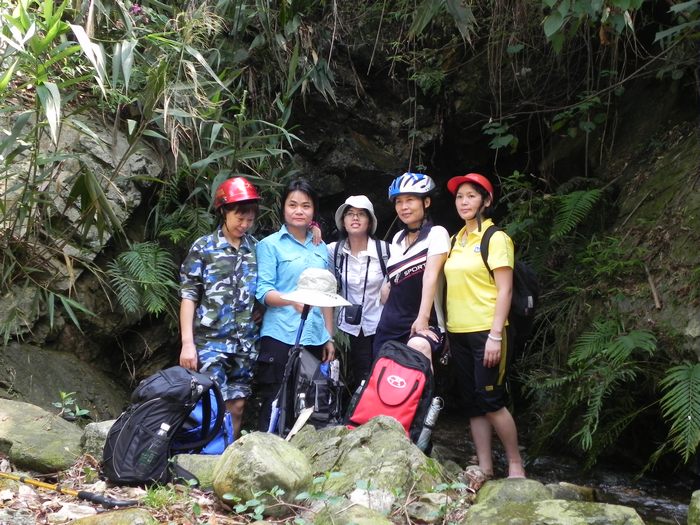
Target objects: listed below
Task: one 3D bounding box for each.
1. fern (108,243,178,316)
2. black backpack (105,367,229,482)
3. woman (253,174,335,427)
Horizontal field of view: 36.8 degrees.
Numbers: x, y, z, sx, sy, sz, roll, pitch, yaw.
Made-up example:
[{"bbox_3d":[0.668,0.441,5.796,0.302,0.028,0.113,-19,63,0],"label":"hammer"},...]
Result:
[{"bbox_3d":[-1.204,0.104,6.100,0.440,0.440,0.360,0,4,0],"label":"fern"},{"bbox_3d":[-0.834,0.750,4.750,0.380,0.570,0.330,23,3,-13],"label":"black backpack"},{"bbox_3d":[-0.262,0.370,5.291,0.450,1.580,0.340,-1,3,-22],"label":"woman"}]

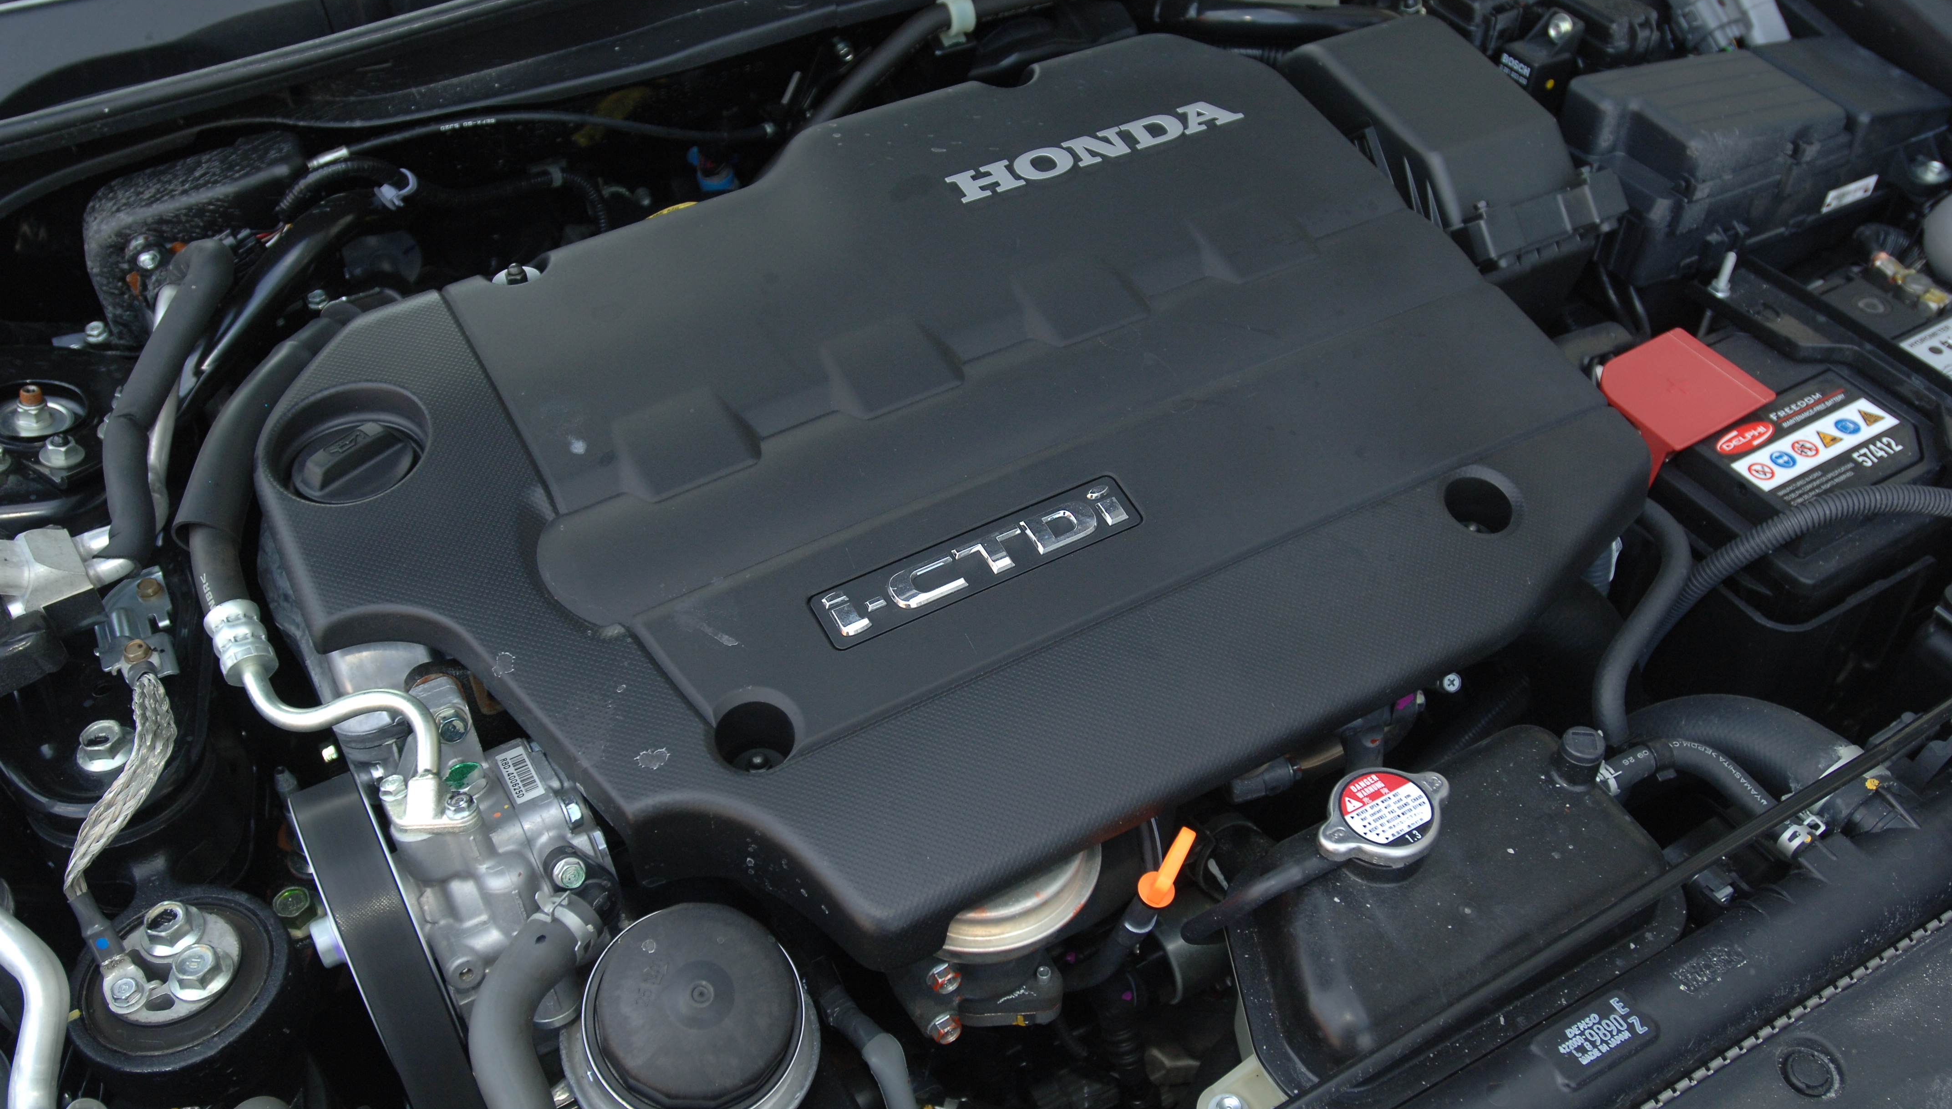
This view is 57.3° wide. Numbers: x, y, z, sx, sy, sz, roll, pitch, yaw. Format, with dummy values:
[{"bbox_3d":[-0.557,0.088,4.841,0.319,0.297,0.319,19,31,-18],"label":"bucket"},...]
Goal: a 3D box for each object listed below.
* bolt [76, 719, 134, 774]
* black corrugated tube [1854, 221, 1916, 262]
[{"bbox_3d":[-0.416,0.093,0.855,0.025,0.015,0.025,-23,48,-20],"label":"bolt"},{"bbox_3d":[0.514,-0.177,1.010,0.036,0.024,0.030,-23,48,-20],"label":"black corrugated tube"}]

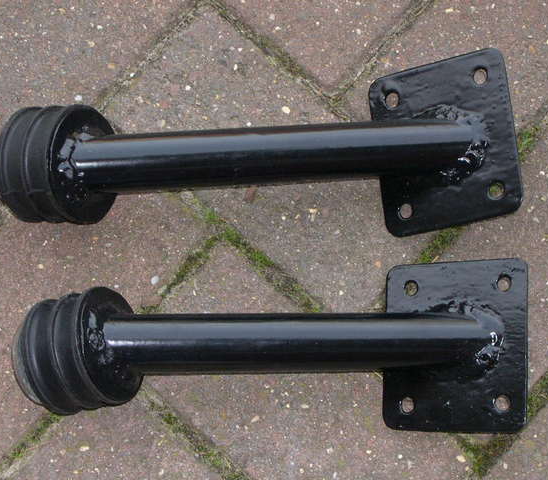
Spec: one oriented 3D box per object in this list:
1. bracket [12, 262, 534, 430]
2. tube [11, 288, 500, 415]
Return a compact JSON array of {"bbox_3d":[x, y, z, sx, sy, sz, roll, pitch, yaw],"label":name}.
[{"bbox_3d":[-0.003,0.062,0.872,0.293,0.084,0.102,0,80,-5],"label":"bracket"},{"bbox_3d":[-0.013,0.062,0.870,0.271,0.076,0.071,0,80,-5],"label":"tube"}]

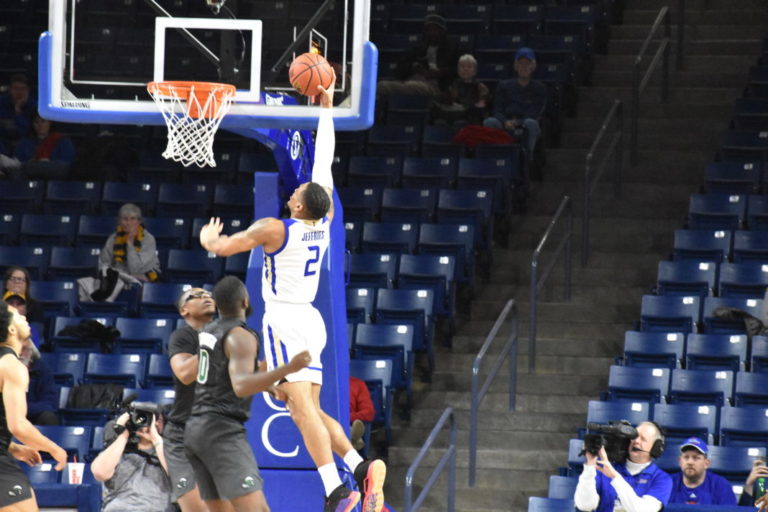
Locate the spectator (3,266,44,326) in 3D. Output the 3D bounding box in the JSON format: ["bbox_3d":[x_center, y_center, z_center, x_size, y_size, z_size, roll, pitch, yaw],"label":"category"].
[{"bbox_3d":[-3.108,0.698,45.711,0.520,1.220,0.780,1,-2,12],"label":"spectator"}]

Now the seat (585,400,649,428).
[{"bbox_3d":[1.780,1.545,42.332,0.510,0.820,0.500,1,-3,13],"label":"seat"}]

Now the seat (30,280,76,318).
[{"bbox_3d":[-2.855,0.601,45.735,0.500,0.780,0.500,1,-2,12],"label":"seat"}]

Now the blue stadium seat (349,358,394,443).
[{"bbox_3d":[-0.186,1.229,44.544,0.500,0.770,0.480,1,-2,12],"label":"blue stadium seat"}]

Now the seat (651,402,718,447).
[{"bbox_3d":[2.300,1.542,42.030,0.510,0.780,0.500,1,-2,12],"label":"seat"}]

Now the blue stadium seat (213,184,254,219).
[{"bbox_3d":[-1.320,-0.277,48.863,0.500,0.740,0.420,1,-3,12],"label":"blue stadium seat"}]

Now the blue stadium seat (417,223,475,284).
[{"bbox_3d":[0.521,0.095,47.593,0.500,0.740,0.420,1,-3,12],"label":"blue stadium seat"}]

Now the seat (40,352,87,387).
[{"bbox_3d":[-2.709,1.195,44.195,0.510,0.820,0.500,1,-3,13],"label":"seat"}]

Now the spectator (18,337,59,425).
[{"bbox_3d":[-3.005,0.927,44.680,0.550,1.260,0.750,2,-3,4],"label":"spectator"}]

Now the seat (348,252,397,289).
[{"bbox_3d":[-0.167,0.369,46.067,0.500,0.780,0.500,1,-2,12],"label":"seat"}]

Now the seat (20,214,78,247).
[{"bbox_3d":[-2.978,0.026,47.527,0.500,0.780,0.500,1,-2,12],"label":"seat"}]

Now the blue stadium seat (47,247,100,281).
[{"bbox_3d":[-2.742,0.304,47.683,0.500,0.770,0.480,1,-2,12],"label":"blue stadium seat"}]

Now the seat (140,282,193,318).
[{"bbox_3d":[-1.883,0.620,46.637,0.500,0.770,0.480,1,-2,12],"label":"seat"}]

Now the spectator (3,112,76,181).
[{"bbox_3d":[-3.181,-0.751,49.044,0.600,1.138,0.750,1,-3,13],"label":"spectator"}]

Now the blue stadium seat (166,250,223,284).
[{"bbox_3d":[-1.682,0.347,46.386,0.510,0.820,0.500,1,-3,13],"label":"blue stadium seat"}]

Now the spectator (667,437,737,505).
[{"bbox_3d":[1.970,1.746,33.819,0.550,1.240,0.680,1,-3,10],"label":"spectator"}]

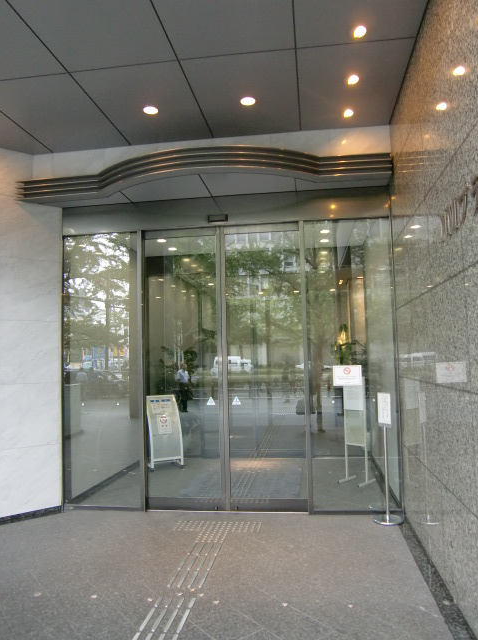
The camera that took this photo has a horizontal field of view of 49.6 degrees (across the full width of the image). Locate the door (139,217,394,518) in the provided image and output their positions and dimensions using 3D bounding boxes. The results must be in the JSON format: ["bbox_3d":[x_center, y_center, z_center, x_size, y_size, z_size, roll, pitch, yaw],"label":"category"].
[{"bbox_3d":[0.282,0.480,5.455,2.683,3.031,0.100,-2,-4,8],"label":"door"}]

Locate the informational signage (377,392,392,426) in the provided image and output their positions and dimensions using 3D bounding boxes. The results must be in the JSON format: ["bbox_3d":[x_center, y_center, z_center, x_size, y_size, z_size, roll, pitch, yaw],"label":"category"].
[{"bbox_3d":[1.437,0.891,5.100,0.025,0.335,0.215,0,-4,-25],"label":"informational signage"}]

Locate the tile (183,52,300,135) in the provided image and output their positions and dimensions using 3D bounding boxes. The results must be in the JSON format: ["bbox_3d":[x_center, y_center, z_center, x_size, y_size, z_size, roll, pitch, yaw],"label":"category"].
[{"bbox_3d":[0.086,-1.983,4.648,0.902,0.030,1.431,-2,-4,8],"label":"tile"}]

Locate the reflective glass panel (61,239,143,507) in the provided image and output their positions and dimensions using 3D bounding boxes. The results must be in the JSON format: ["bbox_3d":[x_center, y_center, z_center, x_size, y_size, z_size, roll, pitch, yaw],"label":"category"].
[{"bbox_3d":[-1.509,0.526,5.707,0.904,3.021,0.050,-2,-4,8],"label":"reflective glass panel"}]

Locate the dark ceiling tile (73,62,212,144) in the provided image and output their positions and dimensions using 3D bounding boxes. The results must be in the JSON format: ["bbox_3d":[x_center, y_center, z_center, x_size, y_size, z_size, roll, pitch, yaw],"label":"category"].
[{"bbox_3d":[-0.809,-1.953,4.774,0.902,0.030,1.431,-2,-4,8],"label":"dark ceiling tile"}]

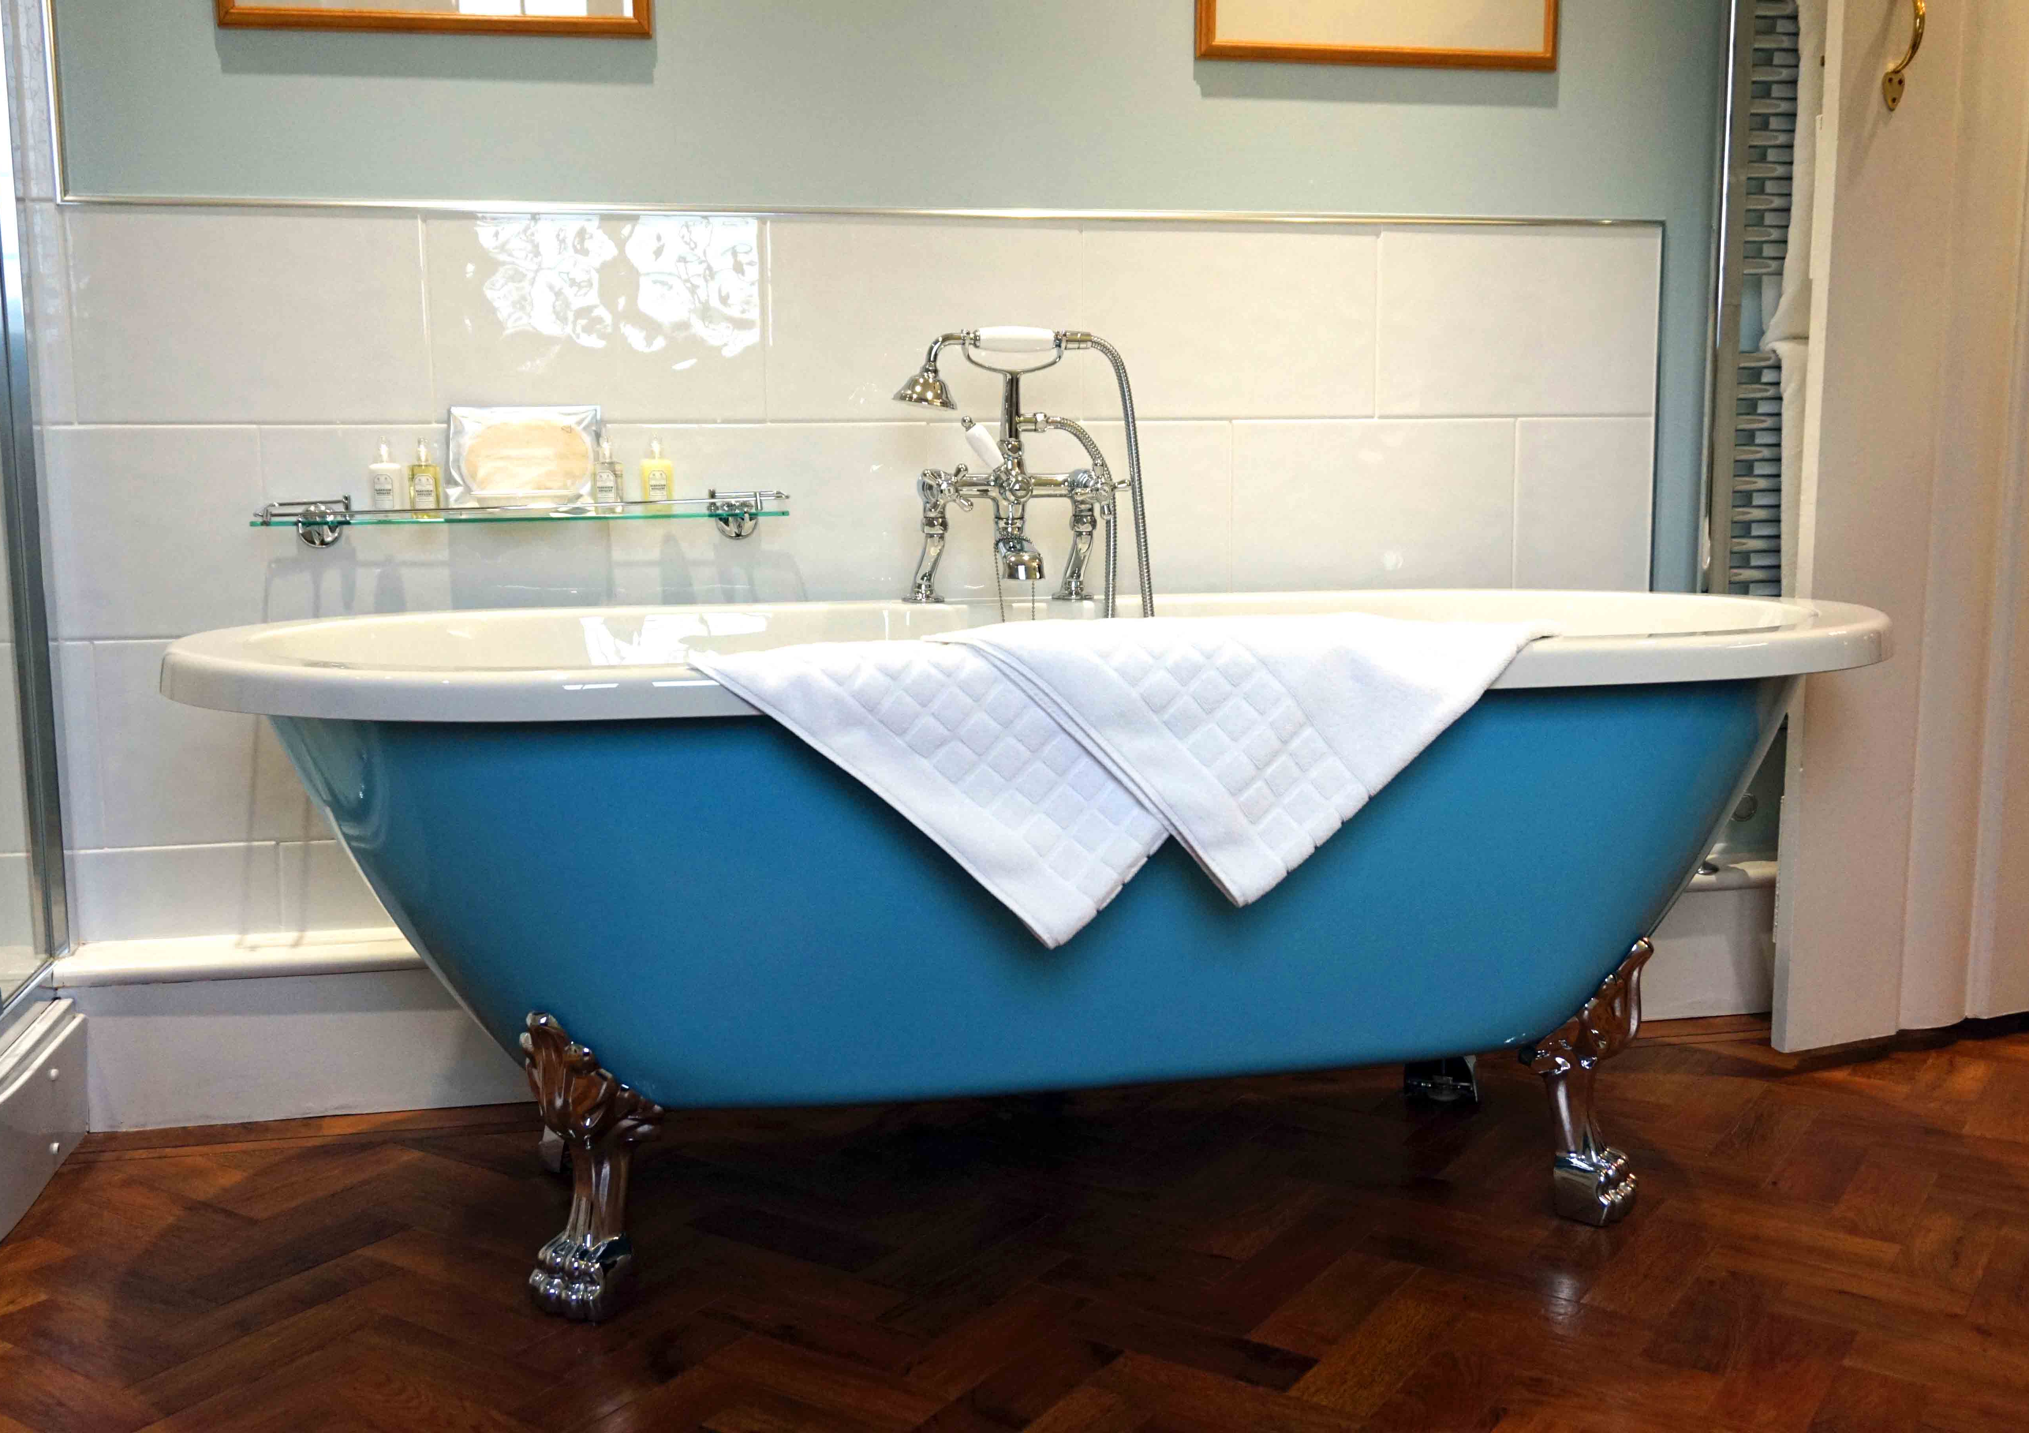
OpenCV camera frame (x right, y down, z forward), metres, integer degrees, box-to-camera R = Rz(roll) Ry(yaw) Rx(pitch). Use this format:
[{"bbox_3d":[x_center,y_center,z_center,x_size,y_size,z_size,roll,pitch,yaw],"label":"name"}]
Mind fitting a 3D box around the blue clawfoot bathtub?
[{"bbox_3d":[0.070,0.195,1.958,1.750,0.600,0.786,-2,8,-12],"label":"blue clawfoot bathtub"}]

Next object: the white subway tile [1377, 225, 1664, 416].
[{"bbox_3d":[0.679,-0.528,2.495,0.404,0.248,0.010,-2,8,-12],"label":"white subway tile"}]

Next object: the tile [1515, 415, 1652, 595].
[{"bbox_3d":[0.782,-0.284,2.548,0.207,0.248,0.010,-2,8,-12],"label":"tile"}]

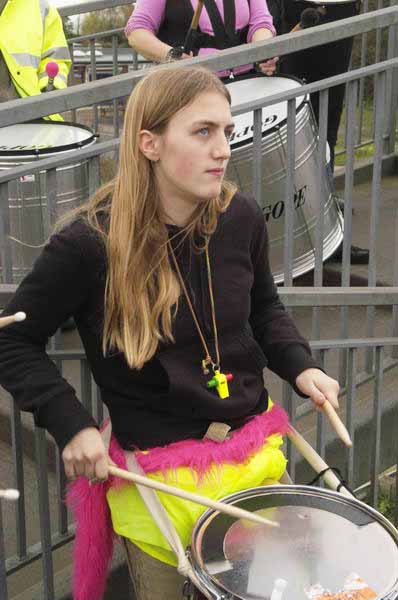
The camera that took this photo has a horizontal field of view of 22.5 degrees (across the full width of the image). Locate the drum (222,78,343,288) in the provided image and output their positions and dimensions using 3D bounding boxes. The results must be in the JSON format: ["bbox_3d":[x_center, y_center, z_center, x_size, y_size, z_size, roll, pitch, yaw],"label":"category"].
[{"bbox_3d":[0.173,-0.403,3.404,0.540,0.513,0.540,-28,32,-12],"label":"drum"}]

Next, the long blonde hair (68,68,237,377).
[{"bbox_3d":[-0.078,-0.143,1.730,0.265,0.520,0.240,10,17,35],"label":"long blonde hair"}]

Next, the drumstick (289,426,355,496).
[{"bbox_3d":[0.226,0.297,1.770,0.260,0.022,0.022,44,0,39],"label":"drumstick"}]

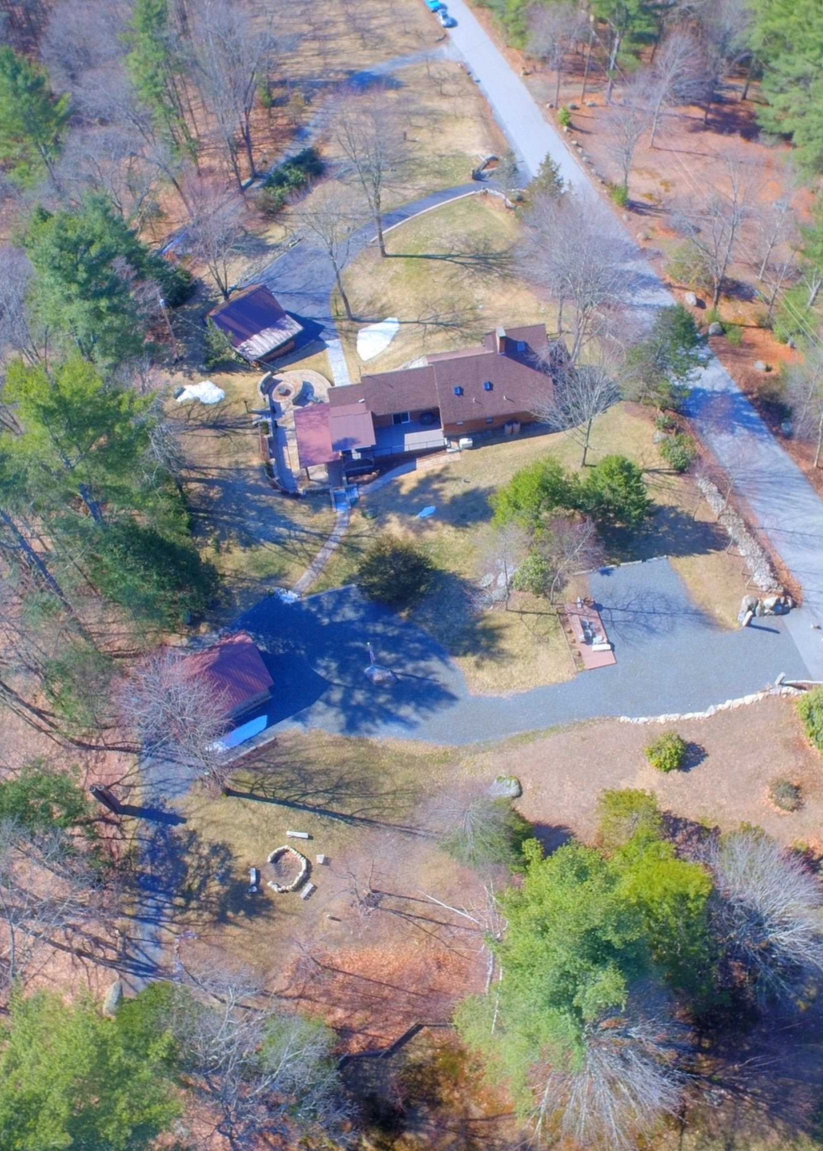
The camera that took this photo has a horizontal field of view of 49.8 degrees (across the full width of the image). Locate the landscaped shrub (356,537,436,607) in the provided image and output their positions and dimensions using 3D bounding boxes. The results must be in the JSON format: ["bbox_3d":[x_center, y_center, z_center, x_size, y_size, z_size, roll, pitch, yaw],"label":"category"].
[{"bbox_3d":[-1.350,-0.350,71.500,6.400,4.400,6.400,-5,53,0],"label":"landscaped shrub"}]

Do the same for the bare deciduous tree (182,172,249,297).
[{"bbox_3d":[-20.218,-33.686,90.660,6.200,13.500,6.200,-6,55,0],"label":"bare deciduous tree"}]

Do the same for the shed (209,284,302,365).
[{"bbox_3d":[-16.808,-26.612,94.786,6.900,4.800,8.730,-39,62,-19],"label":"shed"}]

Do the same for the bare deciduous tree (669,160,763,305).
[{"bbox_3d":[31.000,-34.500,91.400,8.700,16.300,8.700,-5,53,0],"label":"bare deciduous tree"}]

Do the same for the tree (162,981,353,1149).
[{"bbox_3d":[-8.948,29.333,53.545,10.000,10.000,10.000,-8,56,0],"label":"tree"}]

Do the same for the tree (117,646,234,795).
[{"bbox_3d":[-13.995,10.886,57.032,7.000,17.500,7.000,-6,55,0],"label":"tree"}]

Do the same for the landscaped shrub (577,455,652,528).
[{"bbox_3d":[17.300,-7.300,75.200,6.100,5.800,6.100,-5,53,0],"label":"landscaped shrub"}]

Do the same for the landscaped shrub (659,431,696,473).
[{"bbox_3d":[24.000,-11.200,79.600,3.200,3.500,3.200,-5,53,0],"label":"landscaped shrub"}]

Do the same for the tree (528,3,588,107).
[{"bbox_3d":[18.525,-64.025,109.872,7.200,12.000,7.200,-6,55,0],"label":"tree"}]

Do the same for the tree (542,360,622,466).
[{"bbox_3d":[14.890,-13.108,75.396,6.800,11.300,6.800,-6,55,0],"label":"tree"}]

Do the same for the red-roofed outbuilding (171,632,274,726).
[{"bbox_3d":[-14.078,7.848,66.985,5.800,4.600,5.600,-27,58,-14],"label":"red-roofed outbuilding"}]

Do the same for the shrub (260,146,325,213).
[{"bbox_3d":[-14.868,-48.271,106.631,3.800,3.200,9.380,28,62,21],"label":"shrub"}]

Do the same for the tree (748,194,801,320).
[{"bbox_3d":[34.923,-29.682,84.557,4.200,12.800,4.200,-6,55,0],"label":"tree"}]

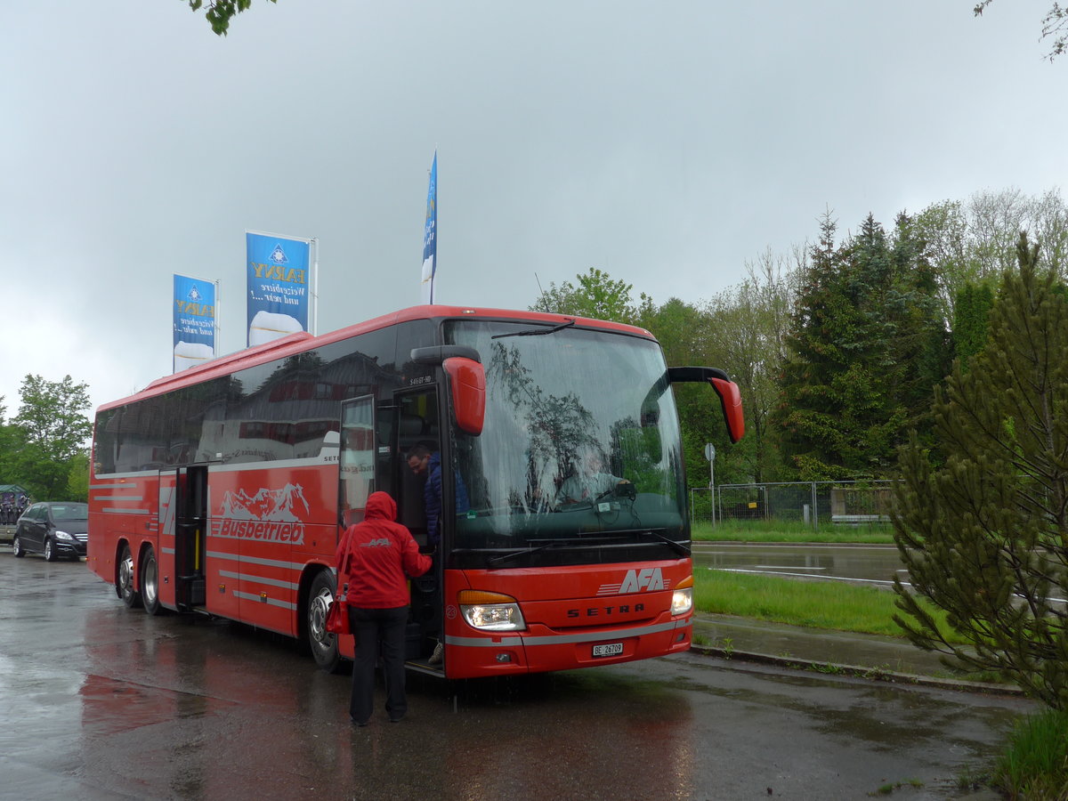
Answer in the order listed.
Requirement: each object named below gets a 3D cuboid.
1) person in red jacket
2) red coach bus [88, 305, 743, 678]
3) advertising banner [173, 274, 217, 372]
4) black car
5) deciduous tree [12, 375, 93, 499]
[{"bbox_3d":[-1.132,1.563,8.019,0.700,1.720,0.500,-1,-5,0],"label":"person in red jacket"},{"bbox_3d":[-3.121,1.129,13.858,2.700,3.600,13.100,2,-6,-35],"label":"red coach bus"},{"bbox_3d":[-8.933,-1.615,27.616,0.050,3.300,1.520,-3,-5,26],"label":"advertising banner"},{"bbox_3d":[-13.282,3.648,29.704,1.780,1.600,4.270,3,-6,-42],"label":"black car"},{"bbox_3d":[-22.000,2.366,48.156,4.200,7.300,4.200,-1,-5,0],"label":"deciduous tree"}]

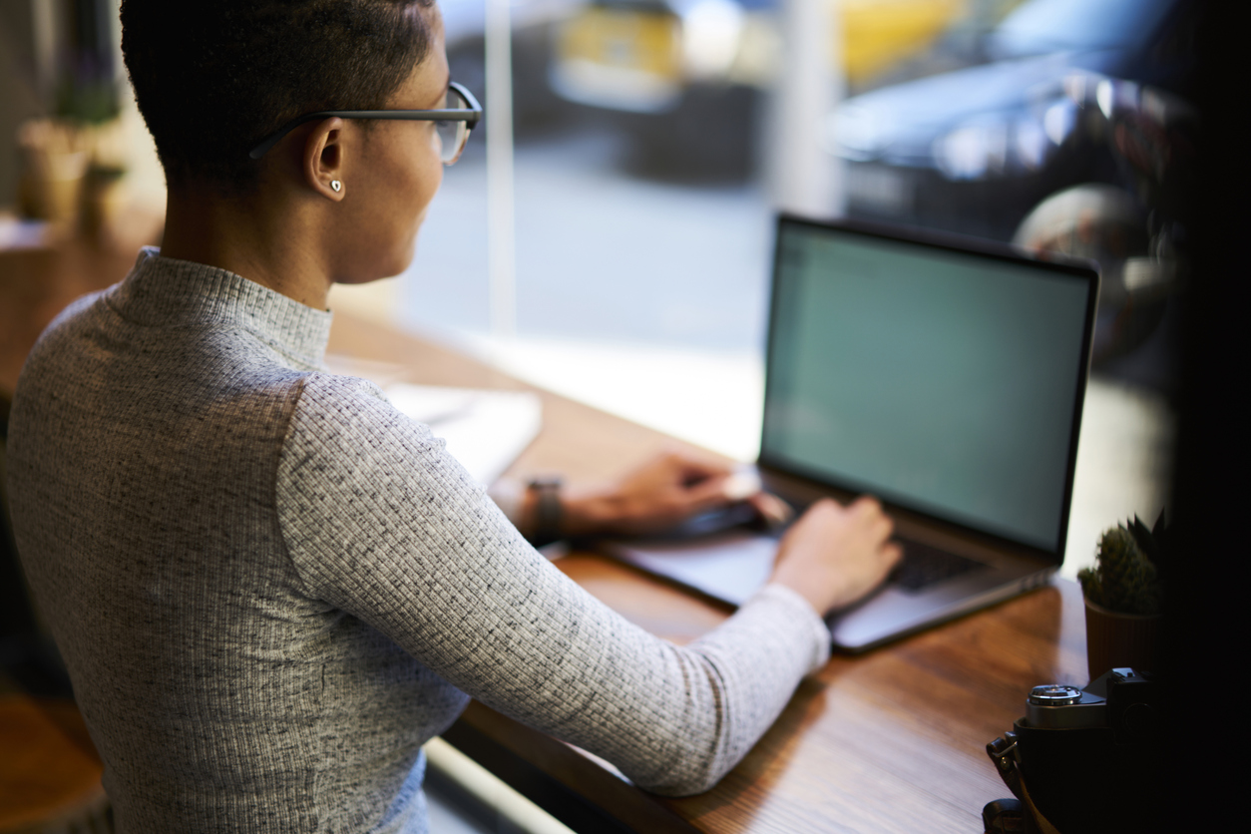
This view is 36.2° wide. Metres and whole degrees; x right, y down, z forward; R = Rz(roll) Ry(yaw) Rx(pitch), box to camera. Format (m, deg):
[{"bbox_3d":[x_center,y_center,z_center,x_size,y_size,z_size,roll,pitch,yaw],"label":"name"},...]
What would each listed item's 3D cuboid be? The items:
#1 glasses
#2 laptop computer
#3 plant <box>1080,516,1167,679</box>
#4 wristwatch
[{"bbox_3d":[-0.182,-0.179,1.152,0.146,0.048,0.140,-7,17,-32],"label":"glasses"},{"bbox_3d":[0.144,-0.004,1.497,0.266,0.235,0.349,-15,21,-35],"label":"laptop computer"},{"bbox_3d":[0.332,0.124,1.222,0.088,0.138,0.088,-2,17,0],"label":"plant"},{"bbox_3d":[-0.065,0.077,1.552,0.037,0.050,0.056,-13,20,-32],"label":"wristwatch"}]

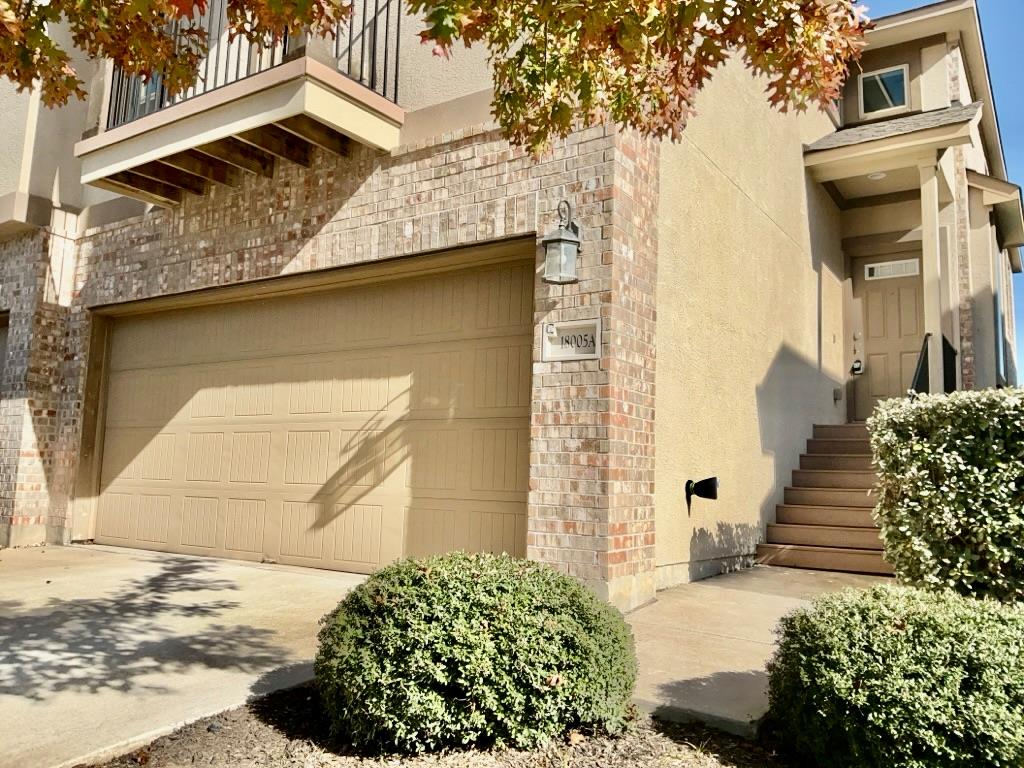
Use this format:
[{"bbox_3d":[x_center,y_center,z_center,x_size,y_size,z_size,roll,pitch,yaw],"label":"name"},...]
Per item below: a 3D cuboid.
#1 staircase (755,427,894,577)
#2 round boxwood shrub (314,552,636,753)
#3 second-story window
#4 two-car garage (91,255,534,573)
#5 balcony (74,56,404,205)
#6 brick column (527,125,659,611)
[{"bbox_3d":[3.229,0.982,7.570,1.150,1.325,2.300,-3,-8,33],"label":"staircase"},{"bbox_3d":[-0.129,0.885,2.833,1.120,0.580,1.120,-3,-8,33],"label":"round boxwood shrub"},{"bbox_3d":[4.904,-3.854,10.539,0.615,0.605,0.100,-3,-8,33],"label":"second-story window"},{"bbox_3d":[-1.806,0.327,6.214,4.890,2.140,0.070,-3,-8,33],"label":"two-car garage"},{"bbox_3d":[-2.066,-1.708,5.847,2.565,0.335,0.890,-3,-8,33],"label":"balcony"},{"bbox_3d":[0.514,-0.138,4.848,0.515,2.895,0.640,-3,-8,33],"label":"brick column"}]

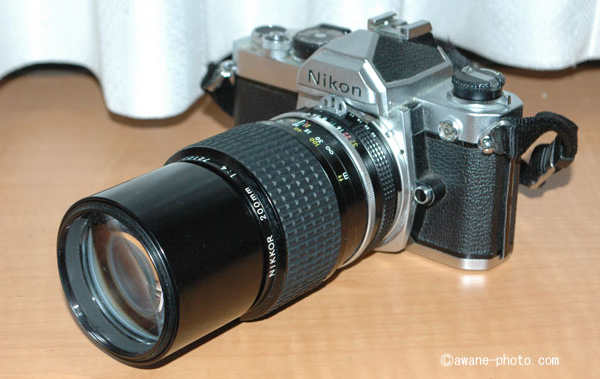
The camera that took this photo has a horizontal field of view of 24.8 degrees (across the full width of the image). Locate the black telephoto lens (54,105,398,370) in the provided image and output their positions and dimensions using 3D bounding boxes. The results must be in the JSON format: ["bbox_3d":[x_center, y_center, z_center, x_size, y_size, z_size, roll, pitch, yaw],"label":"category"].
[{"bbox_3d":[-0.022,0.014,0.510,0.066,0.066,0.124,19,30,36],"label":"black telephoto lens"}]

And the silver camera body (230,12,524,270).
[{"bbox_3d":[0.025,-0.026,0.575,0.142,0.090,0.056,19,30,36],"label":"silver camera body"}]

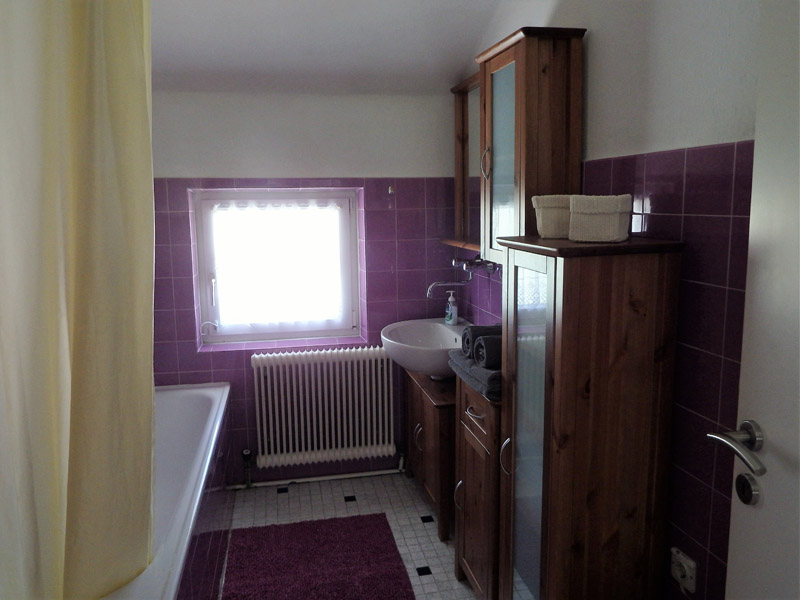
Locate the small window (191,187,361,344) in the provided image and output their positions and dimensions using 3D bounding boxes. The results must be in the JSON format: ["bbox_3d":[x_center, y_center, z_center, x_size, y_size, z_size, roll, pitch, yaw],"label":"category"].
[{"bbox_3d":[-0.610,-0.172,2.840,0.800,0.758,0.080,-2,9,-10],"label":"small window"}]

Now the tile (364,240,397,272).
[{"bbox_3d":[-0.090,-0.218,2.746,0.150,0.150,0.010,-2,9,-10],"label":"tile"}]

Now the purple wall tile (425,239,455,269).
[{"bbox_3d":[0.214,-0.235,2.871,0.152,0.151,0.012,-3,10,-13],"label":"purple wall tile"}]

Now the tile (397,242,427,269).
[{"bbox_3d":[0.060,-0.224,2.770,0.150,0.150,0.010,-2,9,-10],"label":"tile"}]

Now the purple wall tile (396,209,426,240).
[{"bbox_3d":[0.057,-0.375,2.753,0.150,0.150,0.010,-2,9,-10],"label":"purple wall tile"}]

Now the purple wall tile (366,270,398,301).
[{"bbox_3d":[-0.085,-0.070,2.827,0.152,0.151,0.012,-3,10,-13],"label":"purple wall tile"}]

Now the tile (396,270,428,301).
[{"bbox_3d":[0.065,-0.077,2.862,0.152,0.151,0.012,-3,10,-13],"label":"tile"}]

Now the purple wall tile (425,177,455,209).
[{"bbox_3d":[0.204,-0.532,2.760,0.150,0.150,0.010,-2,9,-10],"label":"purple wall tile"}]

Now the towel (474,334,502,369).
[{"bbox_3d":[0.374,0.167,1.860,0.230,0.110,0.110,-3,10,-13],"label":"towel"}]

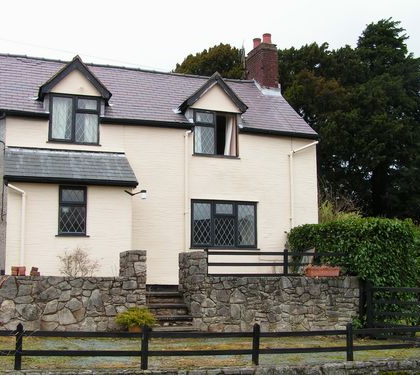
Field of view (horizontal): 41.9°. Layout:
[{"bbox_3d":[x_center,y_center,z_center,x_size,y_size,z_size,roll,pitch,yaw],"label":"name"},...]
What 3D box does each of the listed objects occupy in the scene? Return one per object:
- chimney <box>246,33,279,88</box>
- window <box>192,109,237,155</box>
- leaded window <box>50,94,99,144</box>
[{"bbox_3d":[1.762,-3.969,18.016,0.620,1.880,1.200,2,-8,-17],"label":"chimney"},{"bbox_3d":[0.170,-1.377,14.213,1.200,1.180,0.110,2,-8,-17],"label":"window"},{"bbox_3d":[-3.233,-1.614,13.174,1.180,1.170,0.100,2,-8,-17],"label":"leaded window"}]

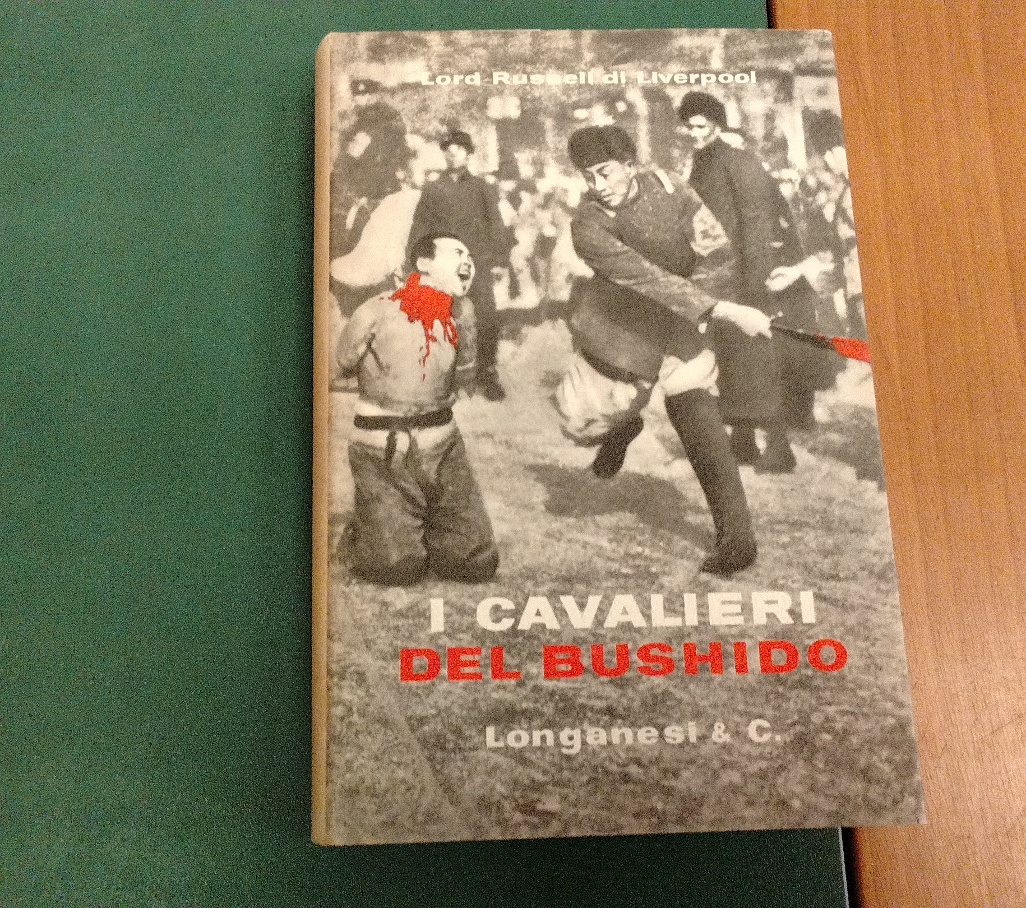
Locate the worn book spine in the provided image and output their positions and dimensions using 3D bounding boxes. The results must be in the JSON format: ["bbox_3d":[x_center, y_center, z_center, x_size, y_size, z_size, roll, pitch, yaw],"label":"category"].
[{"bbox_3d":[-0.047,-0.009,0.267,0.006,0.025,0.200,-2,77,-2],"label":"worn book spine"}]

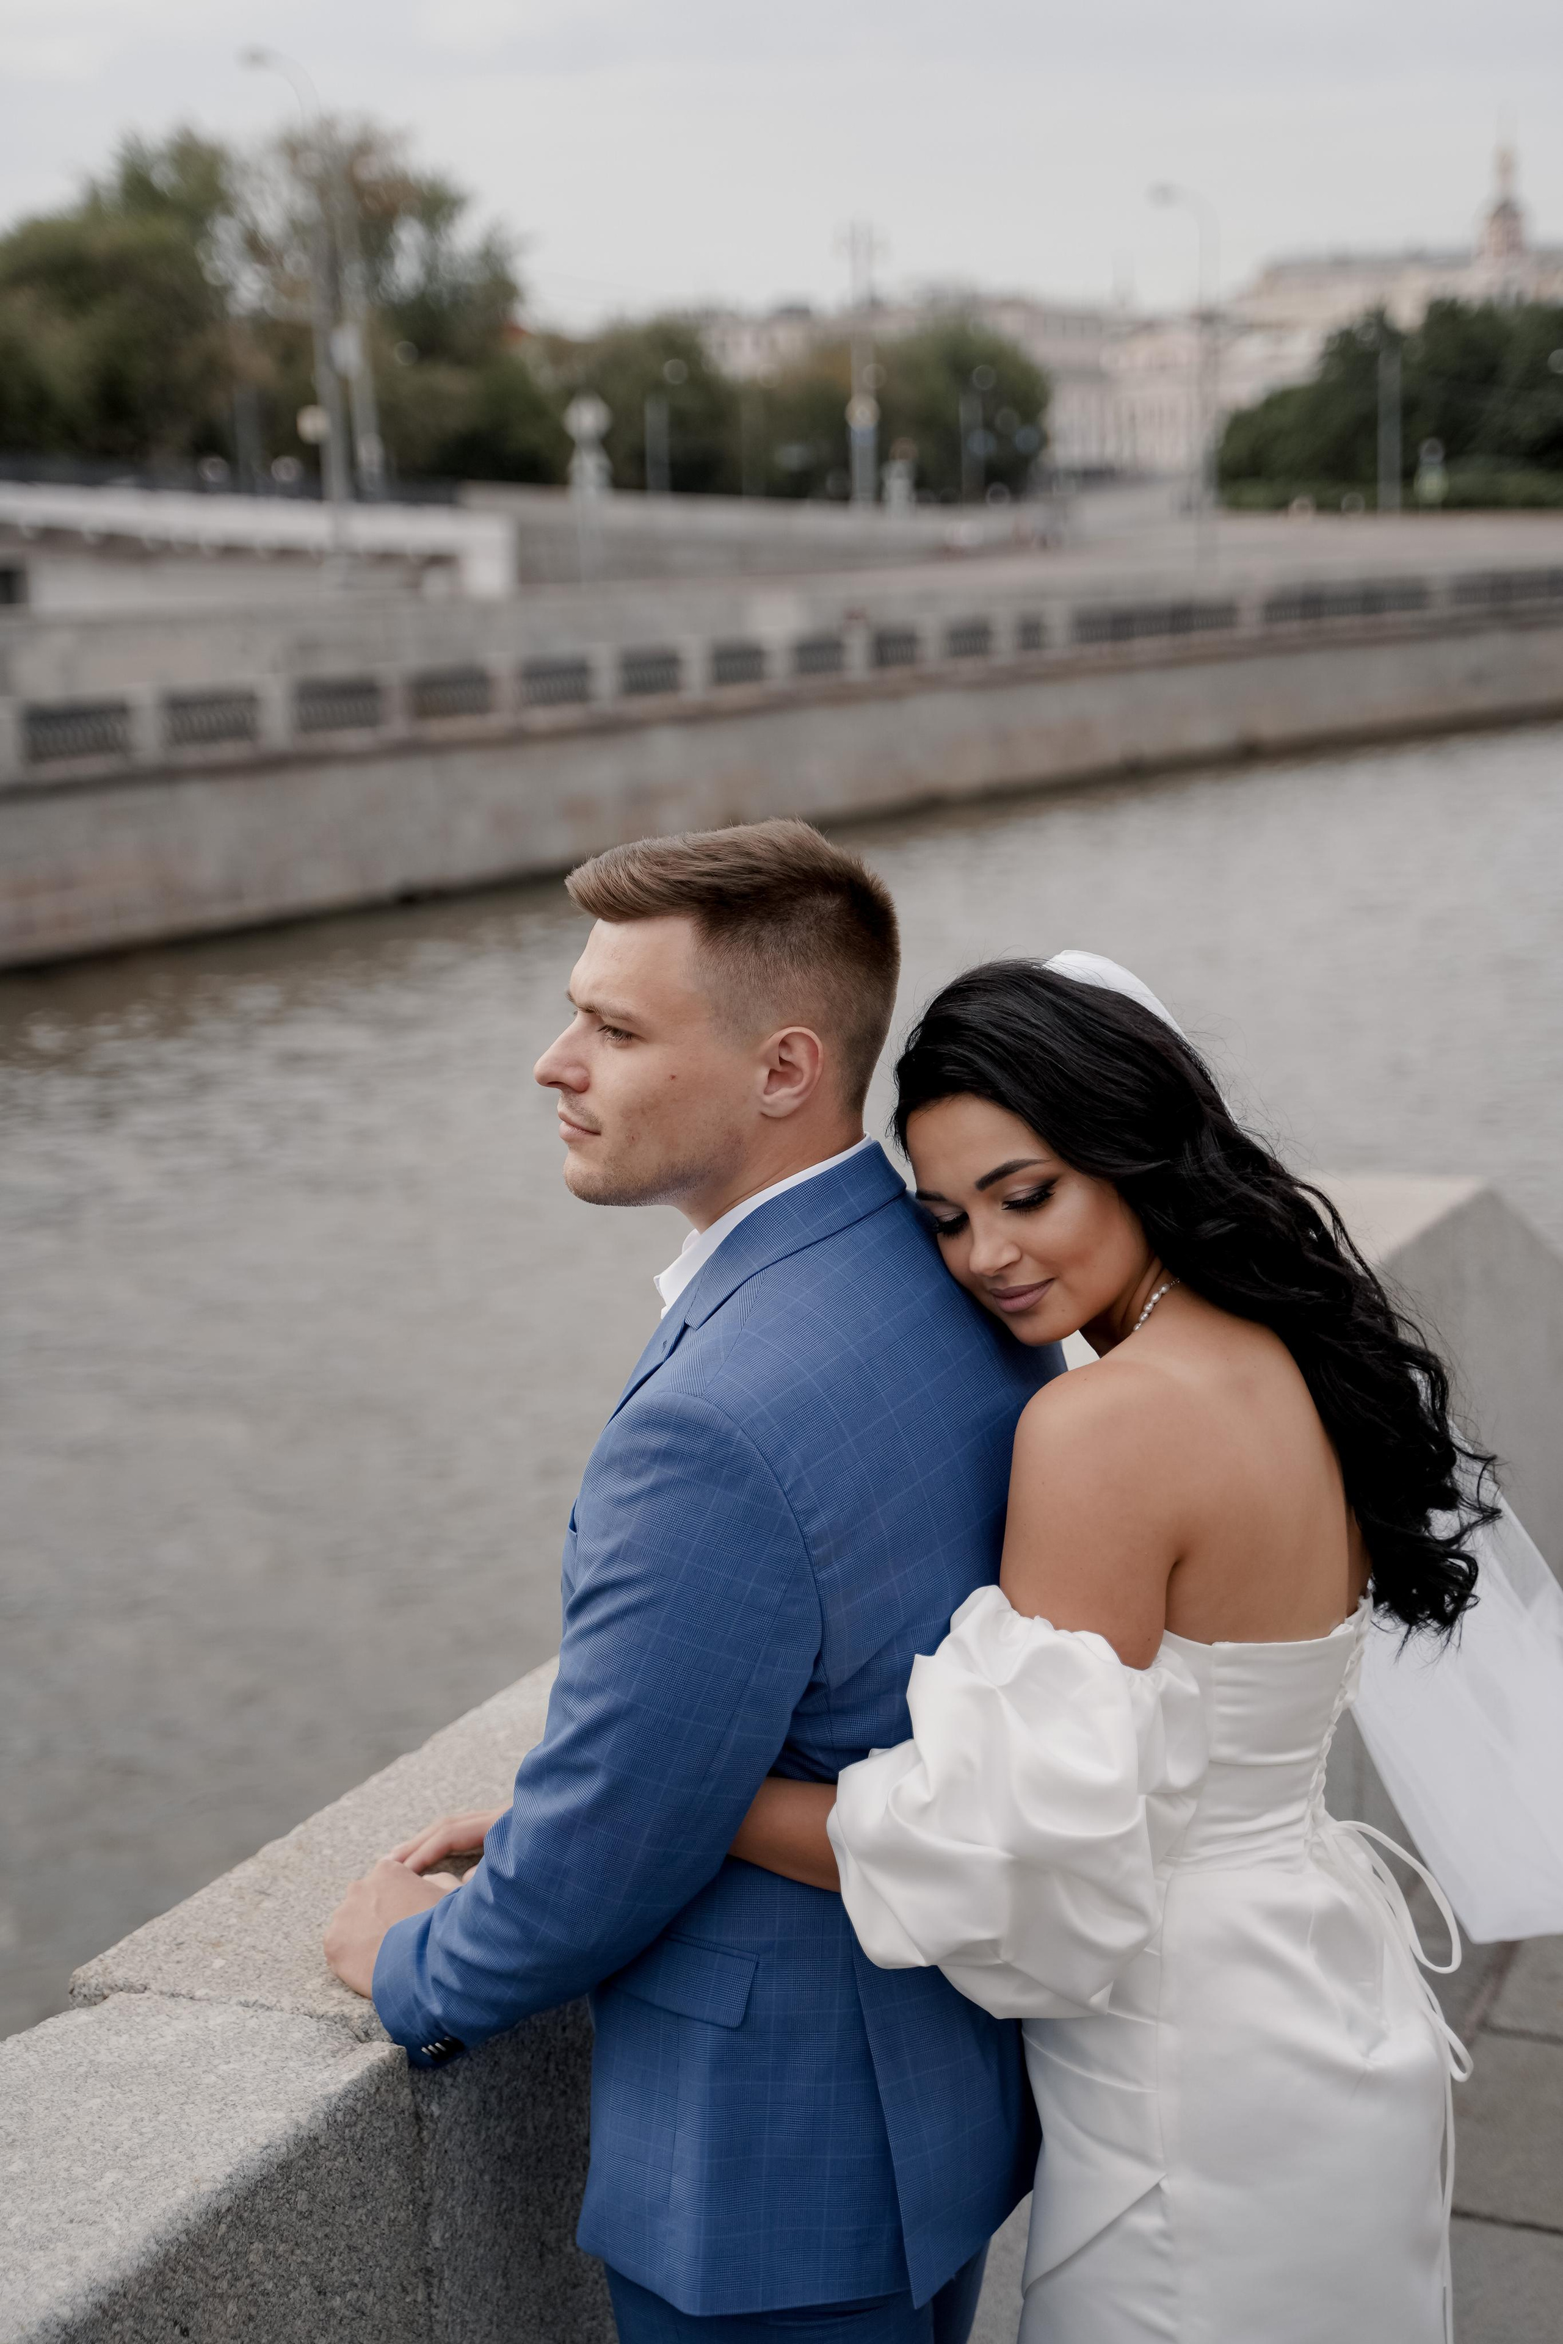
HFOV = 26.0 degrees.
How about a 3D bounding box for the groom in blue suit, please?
[{"bbox_3d":[0.019,0.650,2.432,0.485,1.820,0.510,6,14,31],"label":"groom in blue suit"}]

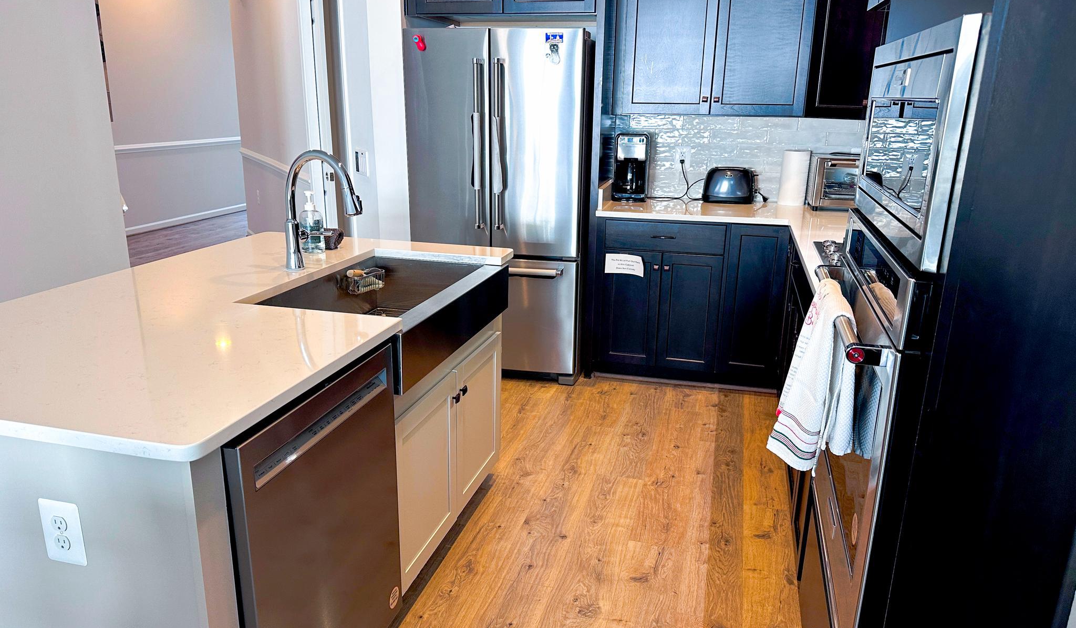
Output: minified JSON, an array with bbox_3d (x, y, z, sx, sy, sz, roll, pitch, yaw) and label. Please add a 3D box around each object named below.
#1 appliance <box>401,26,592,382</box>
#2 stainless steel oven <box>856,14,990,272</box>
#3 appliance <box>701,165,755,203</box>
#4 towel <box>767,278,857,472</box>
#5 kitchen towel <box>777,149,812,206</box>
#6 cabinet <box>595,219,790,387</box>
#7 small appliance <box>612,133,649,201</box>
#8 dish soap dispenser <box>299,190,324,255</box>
[{"bbox_3d":[-0.152,-0.592,4.092,0.905,1.775,0.770,4,16,12],"label":"appliance"},{"bbox_3d":[0.913,-0.302,1.310,0.540,0.350,0.755,5,17,14],"label":"stainless steel oven"},{"bbox_3d":[1.064,-0.715,4.128,0.275,0.197,0.170,4,16,12],"label":"appliance"},{"bbox_3d":[0.550,0.145,1.481,0.125,0.410,0.340,5,17,14],"label":"towel"},{"bbox_3d":[1.401,-0.741,4.077,0.140,0.283,0.140,4,16,12],"label":"kitchen towel"},{"bbox_3d":[0.822,-0.113,4.098,0.955,0.876,0.620,4,16,12],"label":"cabinet"},{"bbox_3d":[0.527,-0.819,4.157,0.190,0.363,0.245,4,16,12],"label":"small appliance"},{"bbox_3d":[-0.815,-0.332,2.679,0.085,0.212,0.075,-9,19,-29],"label":"dish soap dispenser"}]

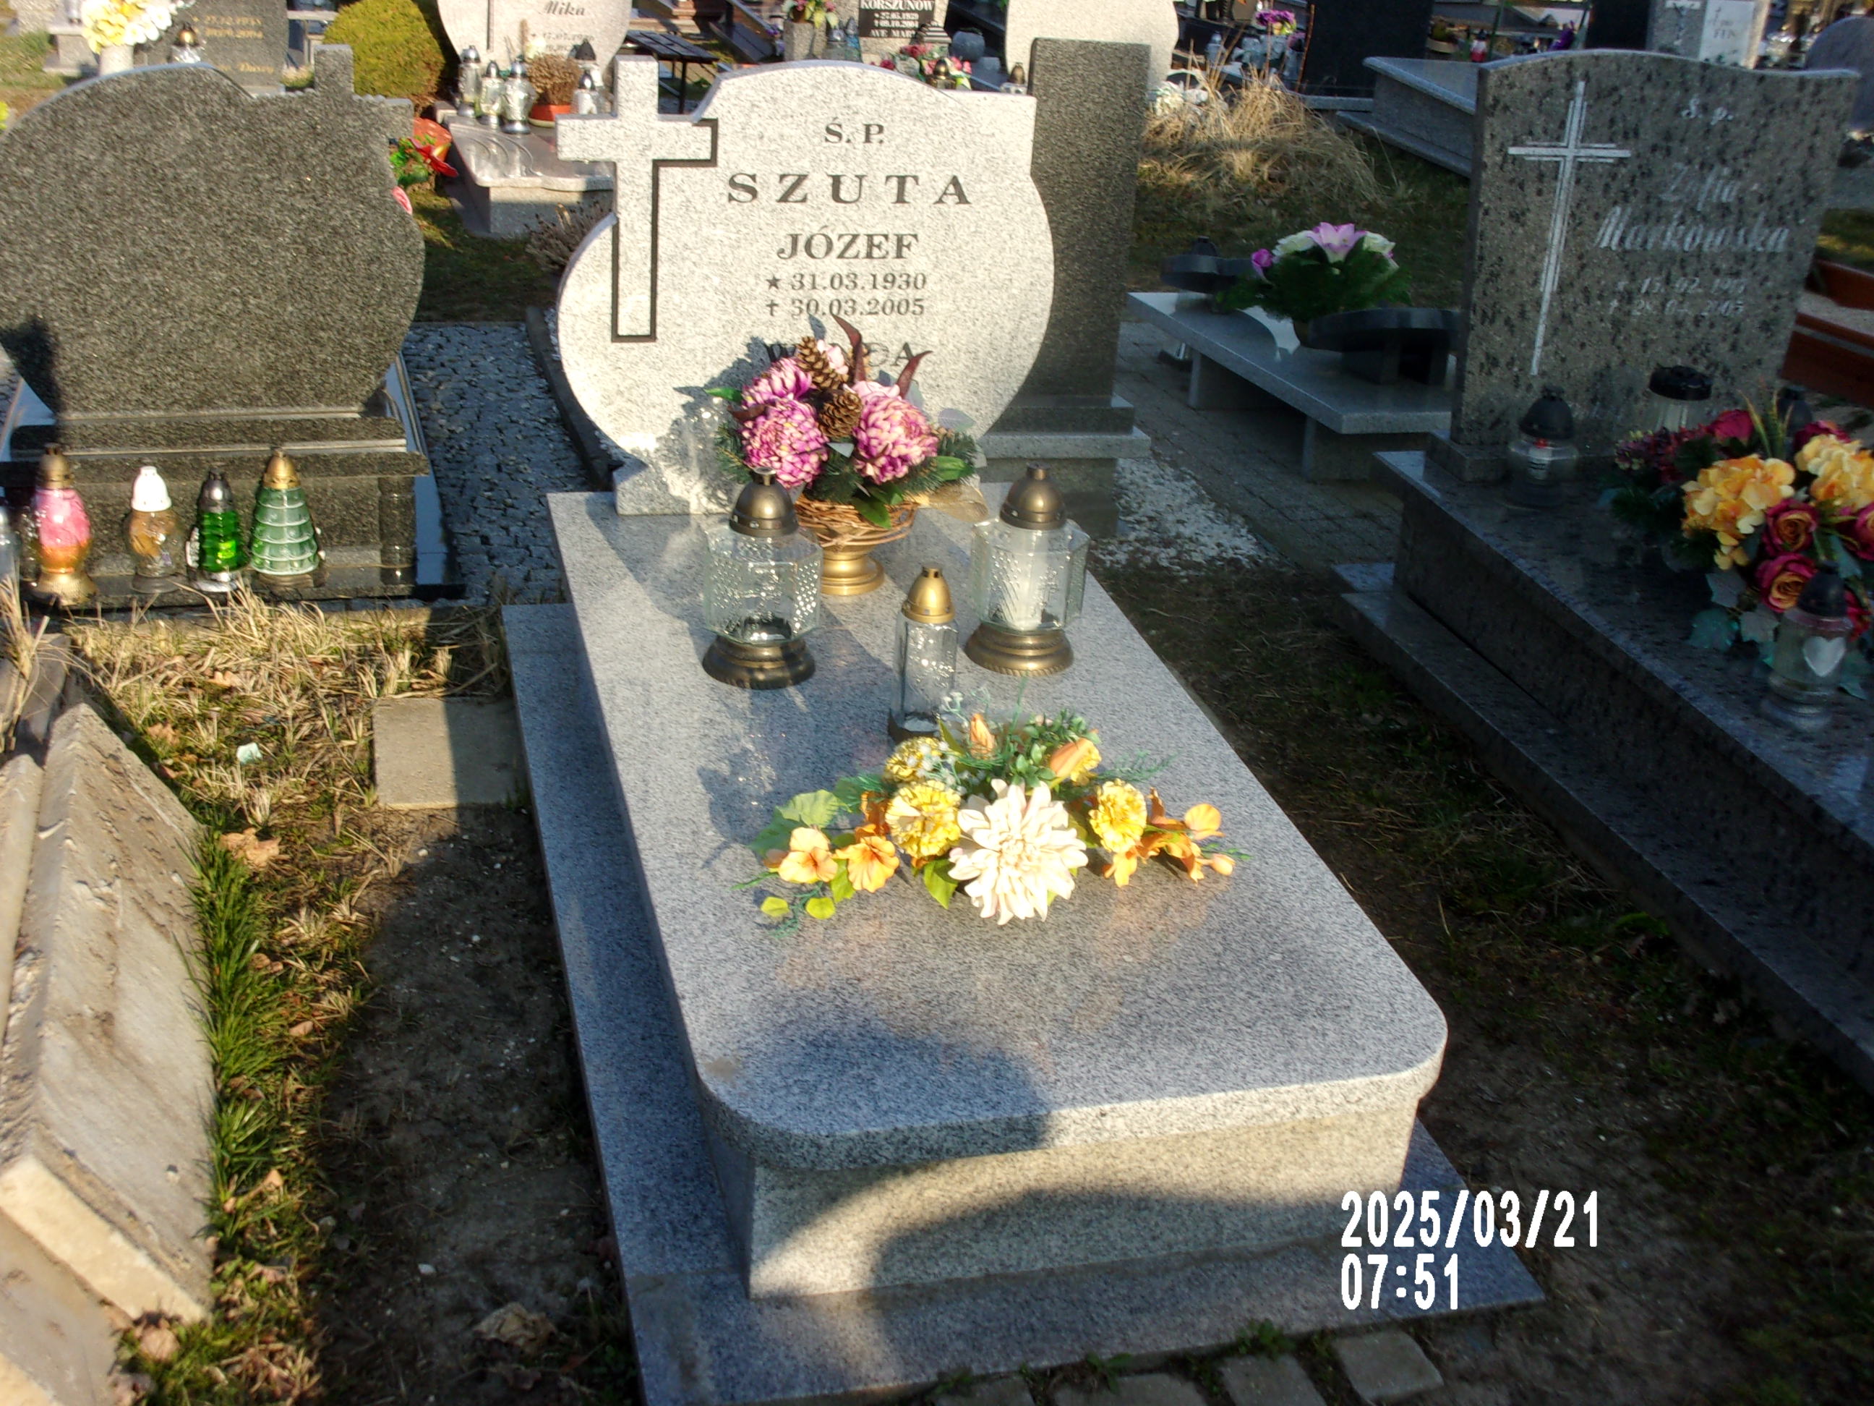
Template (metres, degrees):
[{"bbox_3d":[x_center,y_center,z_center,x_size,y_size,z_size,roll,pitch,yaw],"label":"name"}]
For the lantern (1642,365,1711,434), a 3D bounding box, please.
[{"bbox_3d":[1.259,-0.459,4.016,0.123,0.250,0.123,-3,25,-13],"label":"lantern"}]

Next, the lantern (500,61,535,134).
[{"bbox_3d":[-1.287,-1.873,7.151,0.105,0.224,0.105,-3,25,-14],"label":"lantern"}]

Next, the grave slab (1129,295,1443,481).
[{"bbox_3d":[0.934,-0.706,5.245,0.646,0.202,0.949,-6,26,-19],"label":"grave slab"}]

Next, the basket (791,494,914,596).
[{"bbox_3d":[-0.127,-0.240,3.446,0.202,0.132,0.202,-3,25,-13],"label":"basket"}]

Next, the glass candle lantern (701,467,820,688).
[{"bbox_3d":[-0.234,-0.173,3.114,0.160,0.271,0.160,-3,25,-13],"label":"glass candle lantern"}]

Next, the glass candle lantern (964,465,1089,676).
[{"bbox_3d":[0.122,-0.195,3.238,0.168,0.278,0.168,-3,25,-14],"label":"glass candle lantern"}]

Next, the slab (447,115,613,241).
[{"bbox_3d":[-1.302,-1.799,7.886,0.681,0.186,1.222,-3,25,-13],"label":"slab"}]

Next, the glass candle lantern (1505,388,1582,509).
[{"bbox_3d":[1.045,-0.452,4.040,0.138,0.197,0.138,-3,25,-13],"label":"glass candle lantern"}]

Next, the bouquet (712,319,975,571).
[{"bbox_3d":[-0.142,-0.363,3.397,0.364,0.389,0.293,-3,25,-14],"label":"bouquet"}]

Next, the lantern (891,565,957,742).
[{"bbox_3d":[-0.016,-0.068,2.998,0.087,0.234,0.087,-3,25,-14],"label":"lantern"}]

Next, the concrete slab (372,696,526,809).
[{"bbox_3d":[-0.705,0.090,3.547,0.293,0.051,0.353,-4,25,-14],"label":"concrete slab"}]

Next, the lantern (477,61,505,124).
[{"bbox_3d":[-1.387,-1.901,7.240,0.085,0.188,0.085,-3,25,-14],"label":"lantern"}]

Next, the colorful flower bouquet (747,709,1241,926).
[{"bbox_3d":[0.055,0.113,2.671,0.544,0.147,0.320,-3,25,-13],"label":"colorful flower bouquet"}]

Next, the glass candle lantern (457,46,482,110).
[{"bbox_3d":[-1.648,-2.190,8.206,0.084,0.233,0.084,-3,25,-13],"label":"glass candle lantern"}]

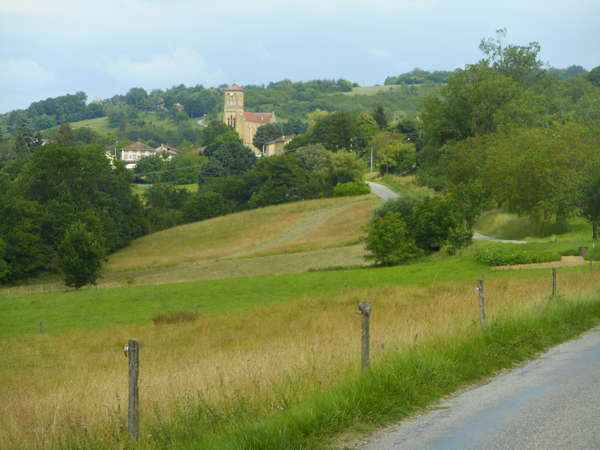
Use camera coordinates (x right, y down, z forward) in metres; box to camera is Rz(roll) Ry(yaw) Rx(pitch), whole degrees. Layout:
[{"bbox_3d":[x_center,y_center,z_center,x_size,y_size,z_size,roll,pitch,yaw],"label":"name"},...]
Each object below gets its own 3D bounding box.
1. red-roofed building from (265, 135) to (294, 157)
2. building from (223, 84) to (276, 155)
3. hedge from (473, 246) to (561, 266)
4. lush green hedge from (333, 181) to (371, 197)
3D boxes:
[{"bbox_3d":[-6.970,-27.040,790.000,9.000,7.500,10.000,0,0,25],"label":"red-roofed building"},{"bbox_3d":[-18.480,-38.430,850.000,10.000,25.500,28.000,0,0,20],"label":"building"},{"bbox_3d":[14.050,1.970,150.000,5.400,1.350,1.800,0,0,-15],"label":"hedge"},{"bbox_3d":[8.870,-6.290,400.000,6.200,2.600,2.800,0,0,0],"label":"lush green hedge"}]

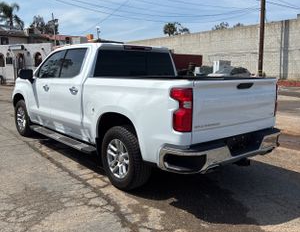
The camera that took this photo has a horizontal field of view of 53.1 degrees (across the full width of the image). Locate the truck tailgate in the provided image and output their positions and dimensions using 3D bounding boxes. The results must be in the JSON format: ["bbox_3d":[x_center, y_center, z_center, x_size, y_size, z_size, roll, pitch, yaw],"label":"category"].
[{"bbox_3d":[1.001,-0.102,3.430,1.580,0.640,0.100,-6,11,-39],"label":"truck tailgate"}]

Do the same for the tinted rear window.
[{"bbox_3d":[-0.185,-0.810,4.785,1.600,0.430,0.090,-6,11,-39],"label":"tinted rear window"}]

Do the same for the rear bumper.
[{"bbox_3d":[0.971,0.346,3.526,1.980,0.260,0.400,-6,11,-39],"label":"rear bumper"}]

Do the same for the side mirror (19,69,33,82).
[{"bbox_3d":[-2.250,-0.735,5.494,0.260,0.240,0.160,-6,11,-39],"label":"side mirror"}]

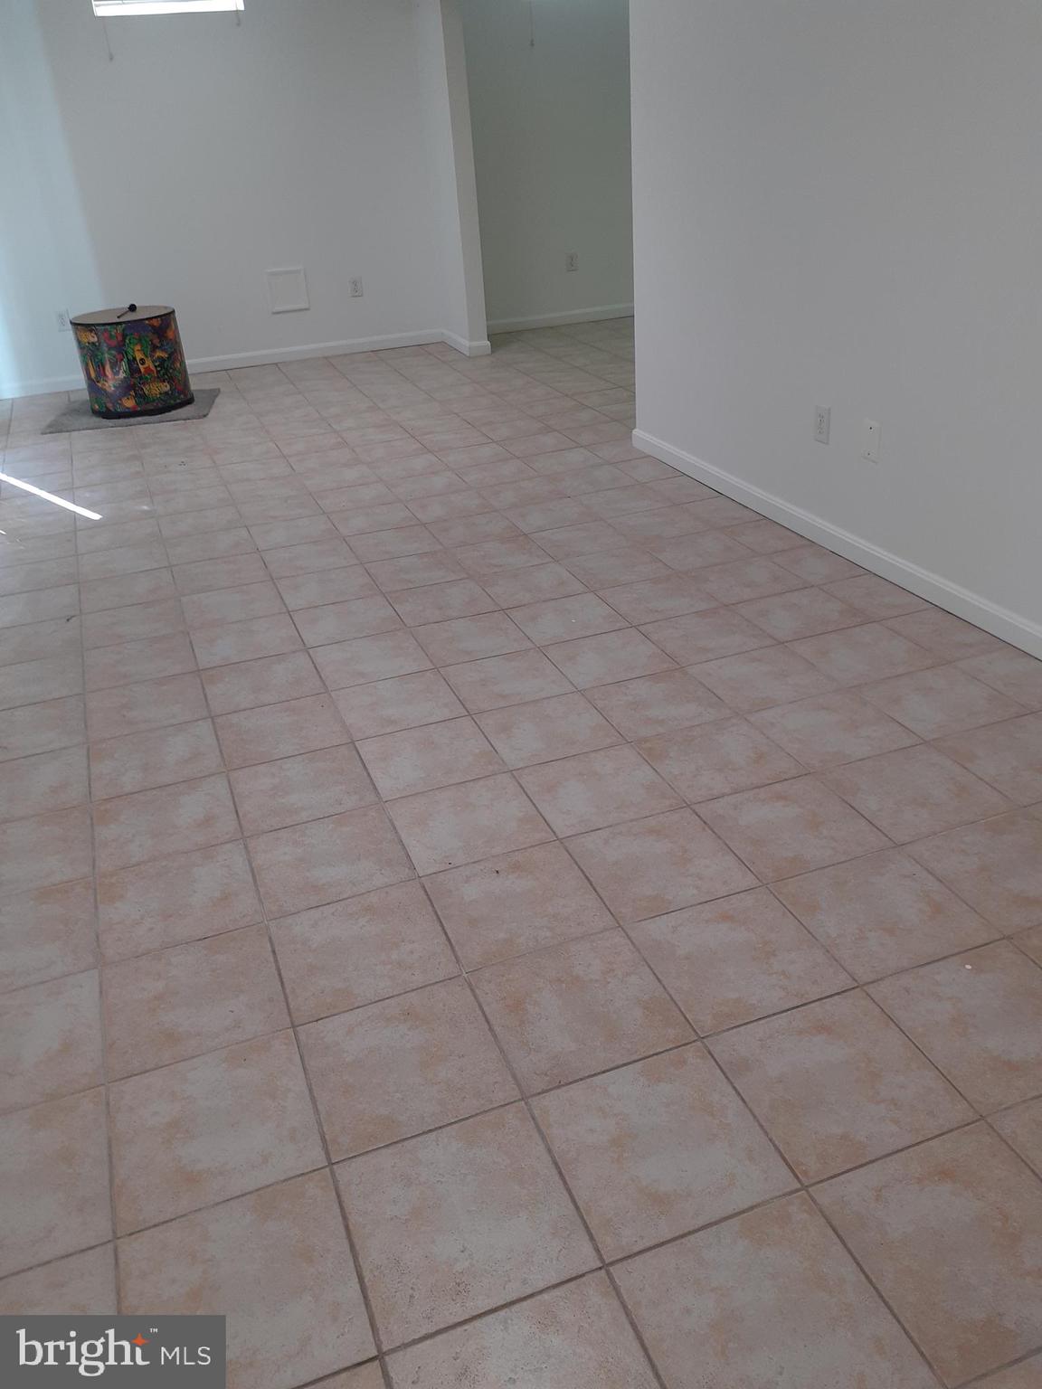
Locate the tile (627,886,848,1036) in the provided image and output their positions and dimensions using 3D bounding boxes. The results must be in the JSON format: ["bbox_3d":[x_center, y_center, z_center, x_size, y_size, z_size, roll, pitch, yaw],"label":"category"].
[{"bbox_3d":[0.387,0.475,1.956,0.305,0.012,0.302,-13,30,-17],"label":"tile"}]

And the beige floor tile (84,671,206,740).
[{"bbox_3d":[-1.018,0.032,2.943,0.305,0.010,0.294,-13,30,-17],"label":"beige floor tile"}]

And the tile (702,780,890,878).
[{"bbox_3d":[0.571,0.282,2.310,0.305,0.010,0.294,-13,30,-17],"label":"tile"}]

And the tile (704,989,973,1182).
[{"bbox_3d":[0.496,0.607,1.722,0.305,0.010,0.294,-13,30,-17],"label":"tile"}]

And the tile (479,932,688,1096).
[{"bbox_3d":[0.099,0.541,1.867,0.305,0.012,0.302,-13,30,-17],"label":"tile"}]

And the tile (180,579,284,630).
[{"bbox_3d":[-0.953,-0.298,3.593,0.308,0.010,0.305,-13,29,-17],"label":"tile"}]

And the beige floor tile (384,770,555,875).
[{"bbox_3d":[-0.115,0.282,2.356,0.303,0.010,0.303,-13,29,-16],"label":"beige floor tile"}]

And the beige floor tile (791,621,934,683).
[{"bbox_3d":[0.933,-0.107,2.974,0.305,0.012,0.302,-13,30,-17],"label":"beige floor tile"}]

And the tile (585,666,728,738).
[{"bbox_3d":[0.356,0.024,2.795,0.305,0.012,0.302,-13,30,-17],"label":"tile"}]

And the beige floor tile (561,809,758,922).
[{"bbox_3d":[0.281,0.350,2.234,0.308,0.010,0.305,-13,29,-17],"label":"beige floor tile"}]

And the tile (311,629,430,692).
[{"bbox_3d":[-0.438,-0.101,3.124,0.305,0.010,0.294,-13,30,-17],"label":"tile"}]

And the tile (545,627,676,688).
[{"bbox_3d":[0.250,-0.101,3.024,0.302,0.010,0.297,-13,29,-17],"label":"tile"}]

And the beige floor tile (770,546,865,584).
[{"bbox_3d":[0.970,-0.424,3.563,0.213,0.010,0.294,-13,30,-17],"label":"beige floor tile"}]

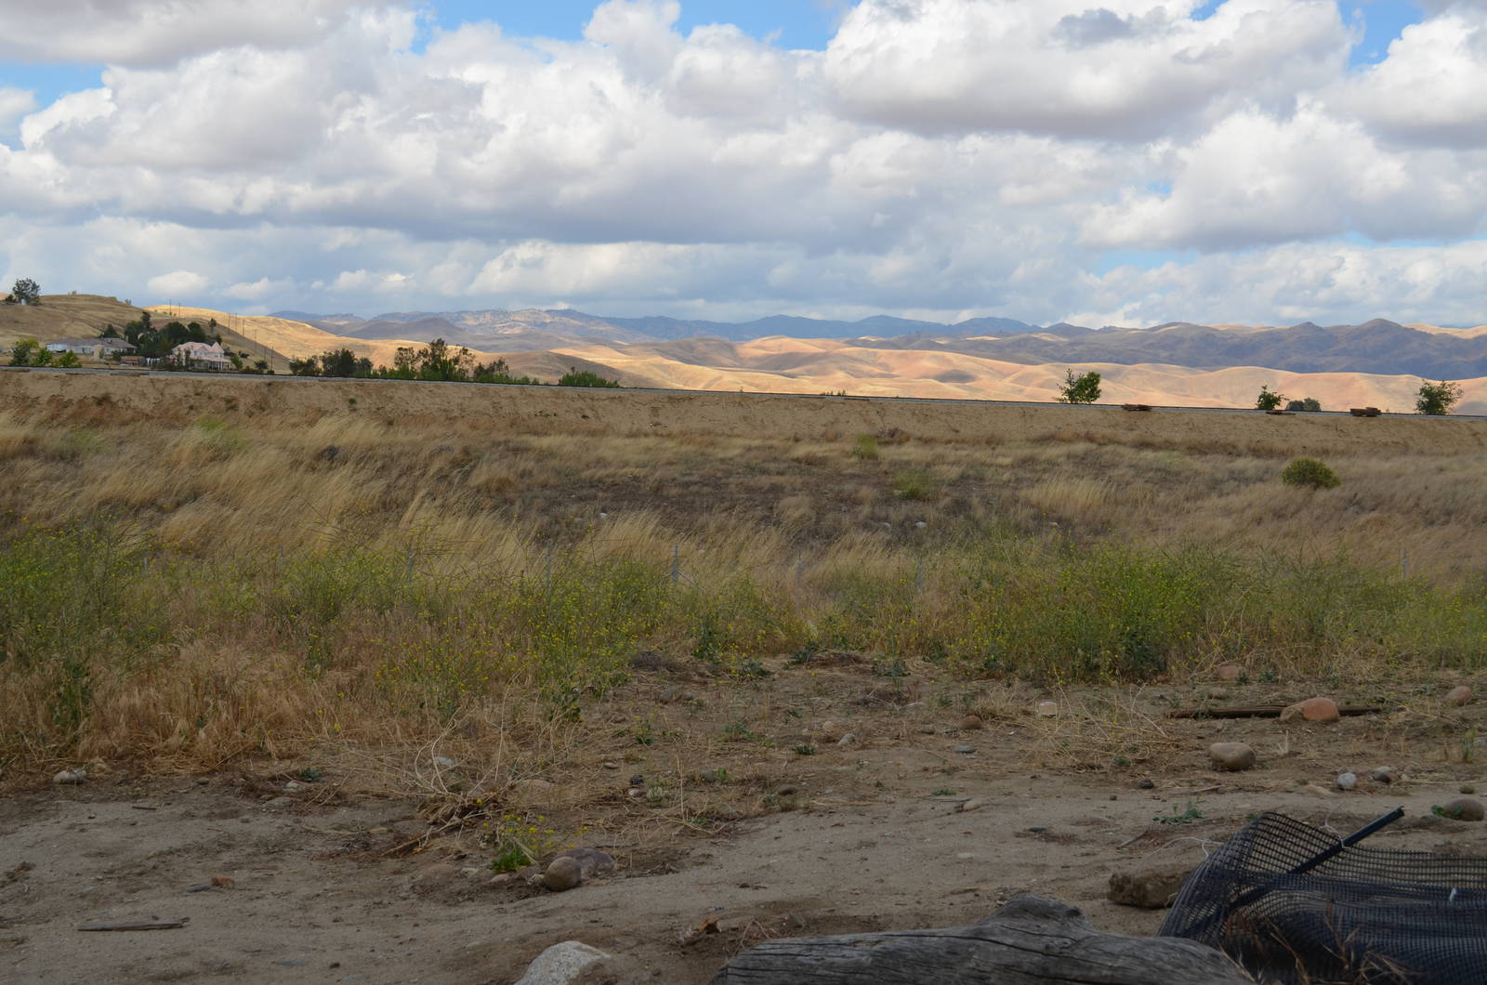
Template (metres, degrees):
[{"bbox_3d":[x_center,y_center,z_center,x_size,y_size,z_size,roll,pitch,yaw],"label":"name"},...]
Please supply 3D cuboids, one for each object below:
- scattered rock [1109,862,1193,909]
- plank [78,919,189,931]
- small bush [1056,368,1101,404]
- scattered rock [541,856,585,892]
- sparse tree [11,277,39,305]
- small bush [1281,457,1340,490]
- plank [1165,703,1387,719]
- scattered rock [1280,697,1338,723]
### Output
[{"bbox_3d":[1.316,1.272,5.580,0.285,0.125,0.190,1,3,0],"label":"scattered rock"},{"bbox_3d":[-1.791,1.274,5.080,0.320,0.016,0.055,1,3,-7],"label":"plank"},{"bbox_3d":[31.937,-10.023,165.000,4.300,3.600,3.800,1,3,0],"label":"small bush"},{"bbox_3d":[-0.582,1.230,5.580,0.135,0.115,0.135,1,3,0],"label":"scattered rock"},{"bbox_3d":[-298.772,-83.603,720.000,12.500,11.200,11.500,1,3,0],"label":"sparse tree"},{"bbox_3d":[26.193,-0.832,80.000,2.700,1.550,2.400,1,3,0],"label":"small bush"},{"bbox_3d":[2.790,1.147,9.070,1.190,0.050,0.110,0,3,-13],"label":"plank"},{"bbox_3d":[2.921,1.124,8.930,0.285,0.125,0.210,1,3,0],"label":"scattered rock"}]

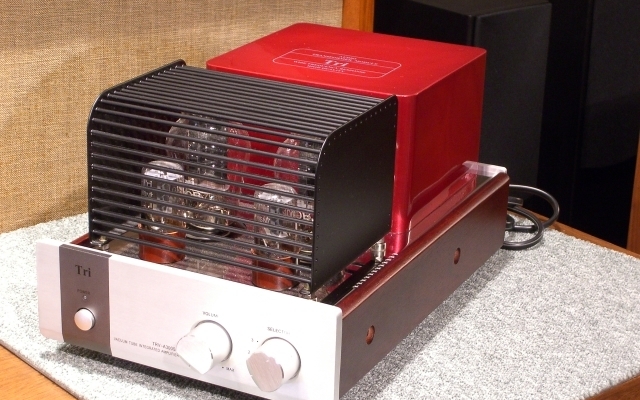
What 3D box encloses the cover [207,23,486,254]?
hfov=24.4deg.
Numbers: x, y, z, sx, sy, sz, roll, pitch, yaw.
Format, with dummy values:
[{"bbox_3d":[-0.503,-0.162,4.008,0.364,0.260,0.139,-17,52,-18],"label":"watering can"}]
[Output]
[{"bbox_3d":[0.022,-0.064,1.203,0.174,0.107,0.167,12,23,24],"label":"cover"}]

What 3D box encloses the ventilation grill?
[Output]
[{"bbox_3d":[-0.054,-0.023,1.055,0.178,0.109,0.129,12,23,24],"label":"ventilation grill"}]

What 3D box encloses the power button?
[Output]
[{"bbox_3d":[-0.167,0.085,1.049,0.016,0.016,0.004,12,23,24],"label":"power button"}]

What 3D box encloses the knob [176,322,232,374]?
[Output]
[{"bbox_3d":[-0.078,0.099,0.996,0.030,0.030,0.020,12,23,24],"label":"knob"}]

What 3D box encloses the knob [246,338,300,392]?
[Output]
[{"bbox_3d":[-0.031,0.109,0.975,0.030,0.030,0.020,12,23,24],"label":"knob"}]

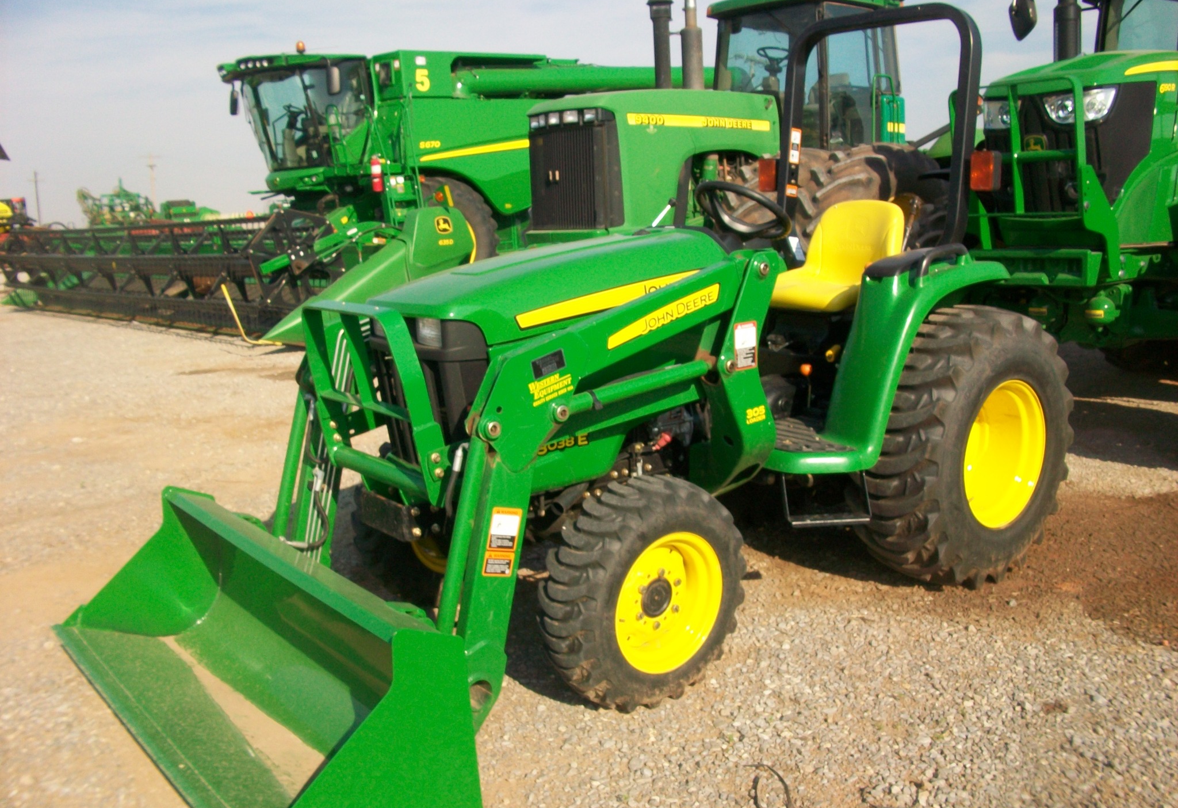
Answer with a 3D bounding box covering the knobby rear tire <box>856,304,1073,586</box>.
[{"bbox_3d":[1.429,0.163,4.153,1.045,1.045,0.370,-7,12,-38],"label":"knobby rear tire"}]

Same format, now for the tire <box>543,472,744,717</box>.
[{"bbox_3d":[0.162,0.537,3.089,0.645,0.645,0.215,-7,12,-38],"label":"tire"}]

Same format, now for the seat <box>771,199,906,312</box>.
[{"bbox_3d":[1.023,-0.620,4.501,0.450,0.455,0.460,-7,12,-38],"label":"seat"}]

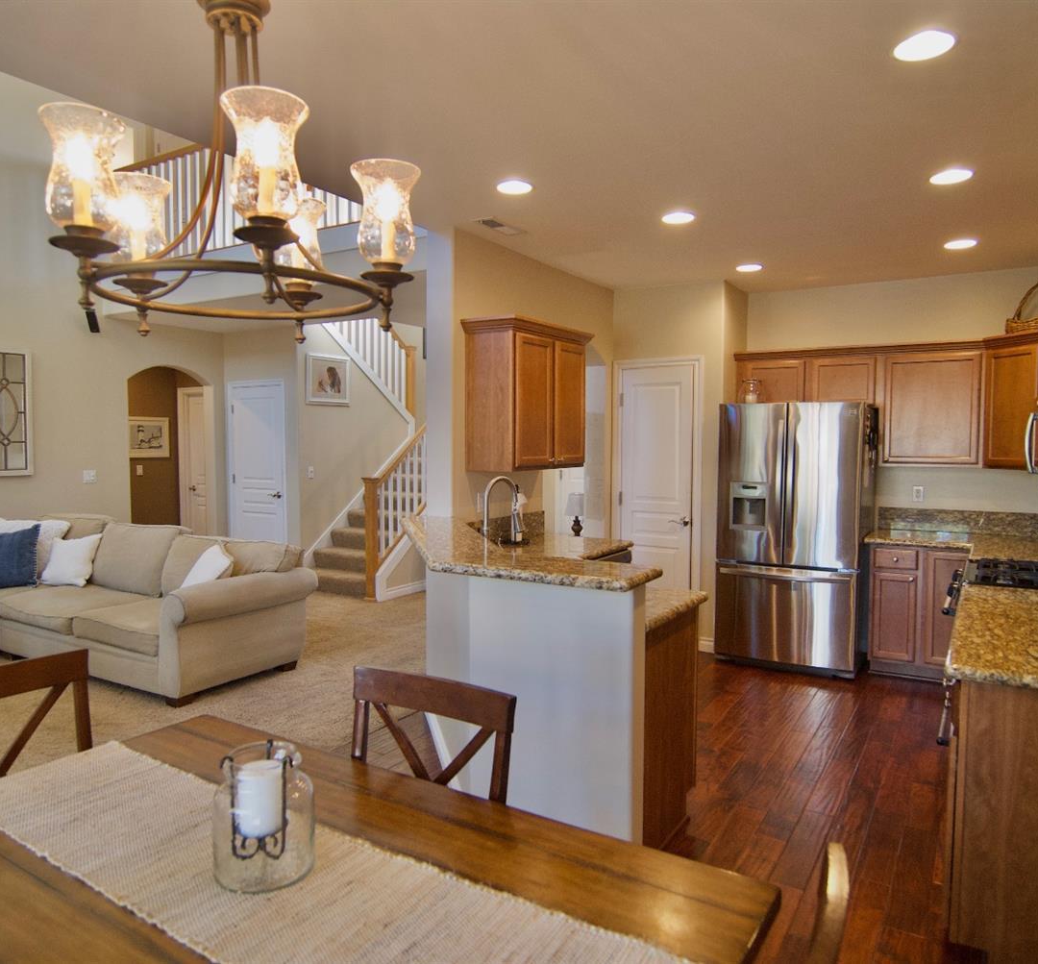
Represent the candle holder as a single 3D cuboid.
[{"bbox_3d":[-0.459,0.594,1.302,0.172,0.204,0.172,0,3,0],"label":"candle holder"}]

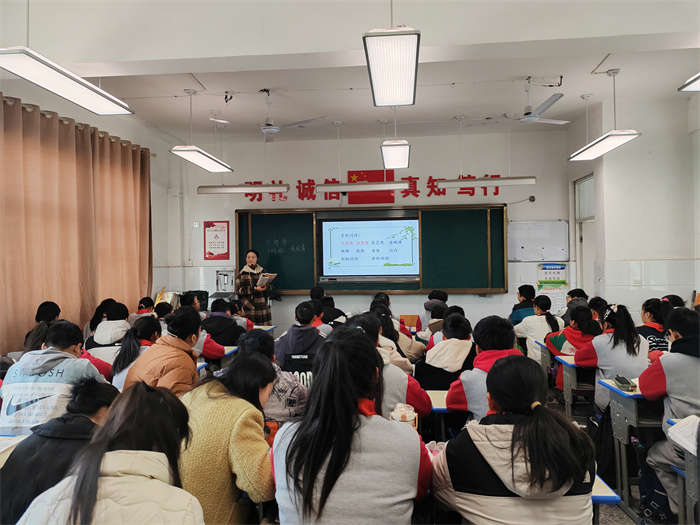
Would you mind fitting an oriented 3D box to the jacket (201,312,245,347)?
[{"bbox_3d":[-1.253,0.771,5.412,0.480,0.550,0.380,-1,-1,13],"label":"jacket"}]

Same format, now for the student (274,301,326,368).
[{"bbox_3d":[-0.346,0.902,4.442,0.460,1.181,0.600,-1,-1,5],"label":"student"}]

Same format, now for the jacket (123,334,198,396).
[{"bbox_3d":[-1.219,0.774,3.590,0.520,0.600,0.450,-1,-1,20],"label":"jacket"}]

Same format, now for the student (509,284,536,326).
[{"bbox_3d":[2.055,0.861,6.293,0.460,1.210,0.630,0,-1,-13],"label":"student"}]

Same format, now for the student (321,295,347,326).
[{"bbox_3d":[-0.147,0.941,6.181,0.440,1.135,0.600,-1,-1,10],"label":"student"}]

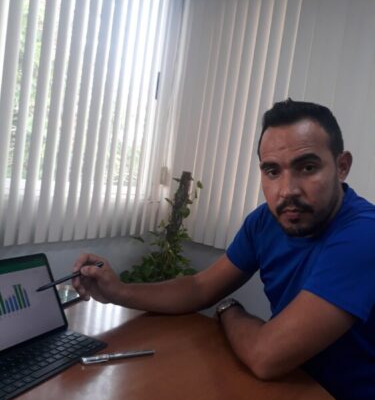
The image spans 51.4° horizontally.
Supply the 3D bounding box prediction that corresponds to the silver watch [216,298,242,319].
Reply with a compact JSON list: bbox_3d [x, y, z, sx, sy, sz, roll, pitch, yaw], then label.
[{"bbox_3d":[0.106,0.267,0.930,0.062,0.055,0.043,-34,6,-5],"label":"silver watch"}]

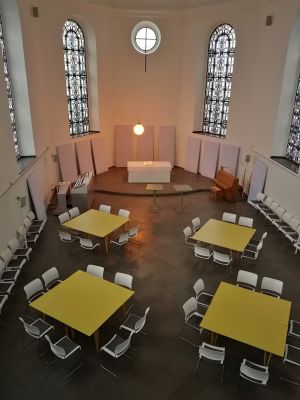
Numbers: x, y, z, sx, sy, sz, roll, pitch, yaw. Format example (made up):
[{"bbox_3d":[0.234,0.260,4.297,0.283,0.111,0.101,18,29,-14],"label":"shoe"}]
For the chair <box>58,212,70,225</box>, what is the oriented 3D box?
[{"bbox_3d":[-2.942,0.943,11.327,0.520,0.816,0.490,11,23,24],"label":"chair"}]

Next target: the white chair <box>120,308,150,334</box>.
[{"bbox_3d":[-0.317,2.719,6.734,0.530,0.830,0.500,13,24,29],"label":"white chair"}]

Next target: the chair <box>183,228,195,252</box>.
[{"bbox_3d":[1.406,1.386,10.322,0.530,0.830,0.500,12,24,27],"label":"chair"}]

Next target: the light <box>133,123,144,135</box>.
[{"bbox_3d":[-0.559,-3.472,15.301,0.510,0.550,0.510,1,21,0],"label":"light"}]

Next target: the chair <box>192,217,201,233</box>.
[{"bbox_3d":[1.798,1.121,11.038,0.530,0.830,0.500,15,25,32],"label":"chair"}]

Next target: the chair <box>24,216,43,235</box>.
[{"bbox_3d":[-3.893,1.038,10.567,0.510,0.830,0.500,0,21,-4],"label":"chair"}]

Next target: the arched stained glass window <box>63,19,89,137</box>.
[{"bbox_3d":[-4.208,-6.840,17.911,0.150,6.000,1.600,17,26,36],"label":"arched stained glass window"}]

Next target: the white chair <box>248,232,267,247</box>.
[{"bbox_3d":[3.385,1.417,9.940,0.510,0.830,0.500,14,25,31],"label":"white chair"}]

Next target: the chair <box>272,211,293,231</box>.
[{"bbox_3d":[4.749,0.868,11.305,0.535,0.785,0.495,0,21,-3],"label":"chair"}]

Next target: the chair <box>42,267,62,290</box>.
[{"bbox_3d":[-2.359,2.237,7.908,0.530,0.830,0.500,11,23,25],"label":"chair"}]

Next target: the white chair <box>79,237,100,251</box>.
[{"bbox_3d":[-1.971,1.539,10.195,0.510,0.800,0.510,10,22,22],"label":"white chair"}]

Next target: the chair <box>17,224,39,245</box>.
[{"bbox_3d":[-4.084,1.324,10.652,0.510,0.800,0.510,-1,21,-5],"label":"chair"}]

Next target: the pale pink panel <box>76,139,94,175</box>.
[{"bbox_3d":[-3.500,-2.177,16.803,0.080,1.980,1.000,11,23,38],"label":"pale pink panel"}]

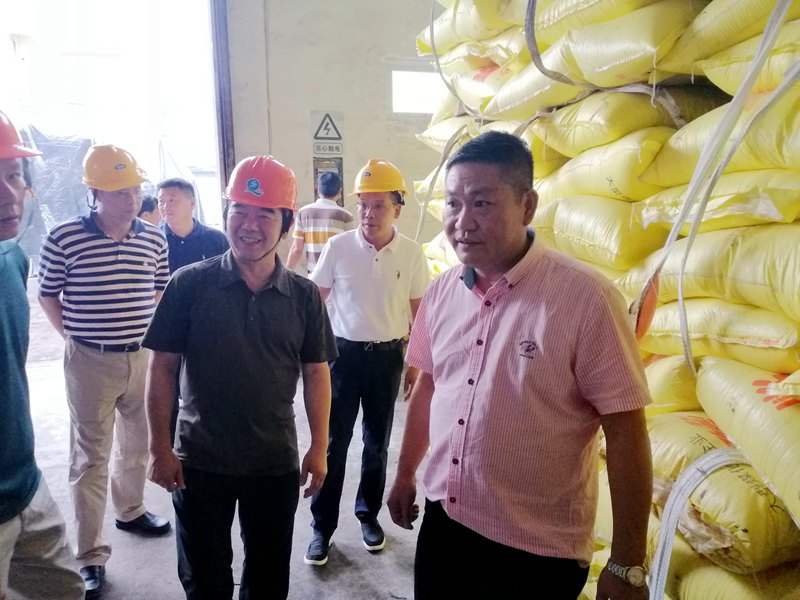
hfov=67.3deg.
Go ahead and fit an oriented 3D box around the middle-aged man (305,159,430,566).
[{"bbox_3d":[-0.139,0.290,2.641,0.540,1.760,0.400,-1,11,-7],"label":"middle-aged man"}]

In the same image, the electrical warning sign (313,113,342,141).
[{"bbox_3d":[-0.651,-1.559,5.400,0.270,0.250,0.030,-2,11,-9],"label":"electrical warning sign"}]

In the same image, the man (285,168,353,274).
[{"bbox_3d":[-0.607,-0.109,4.815,0.550,1.730,0.420,1,11,7],"label":"man"}]

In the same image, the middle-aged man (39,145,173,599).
[{"bbox_3d":[-1.228,0.287,2.549,0.550,1.800,0.440,-8,14,-37],"label":"middle-aged man"}]

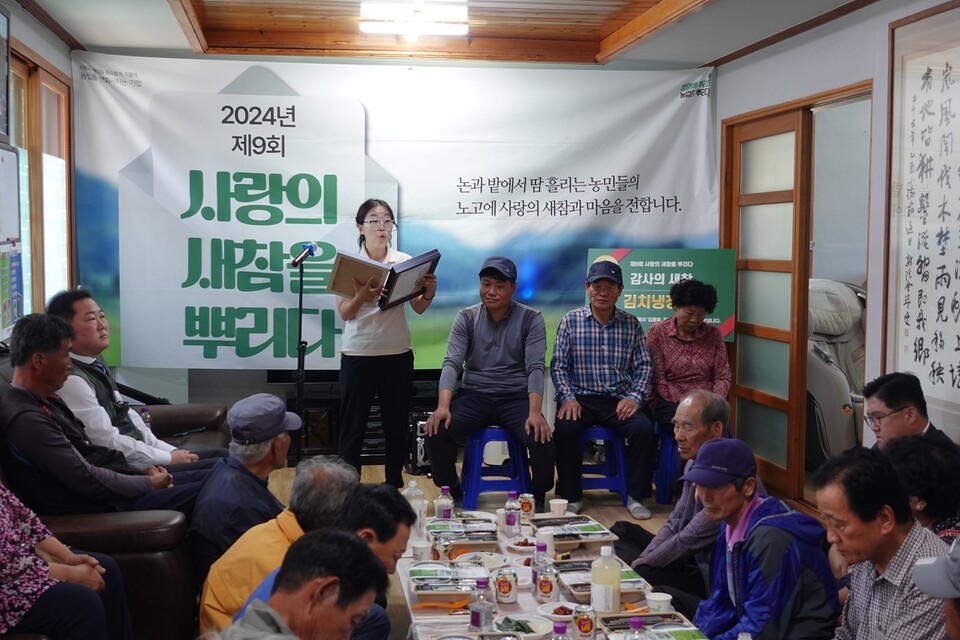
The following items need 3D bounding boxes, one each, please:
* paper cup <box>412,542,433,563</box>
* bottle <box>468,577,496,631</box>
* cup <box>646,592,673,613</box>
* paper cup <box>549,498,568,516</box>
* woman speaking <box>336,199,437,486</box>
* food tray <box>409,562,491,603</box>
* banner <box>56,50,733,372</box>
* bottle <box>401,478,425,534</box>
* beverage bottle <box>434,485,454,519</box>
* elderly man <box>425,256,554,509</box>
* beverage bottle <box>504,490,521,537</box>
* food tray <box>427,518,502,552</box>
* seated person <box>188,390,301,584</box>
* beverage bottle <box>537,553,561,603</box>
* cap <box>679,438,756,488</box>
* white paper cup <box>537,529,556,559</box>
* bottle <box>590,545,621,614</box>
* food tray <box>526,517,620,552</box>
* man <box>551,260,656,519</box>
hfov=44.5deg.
[{"bbox_3d":[-0.188,0.768,3.810,0.068,0.072,0.068,0,4,0],"label":"paper cup"},{"bbox_3d":[0.007,0.771,3.149,0.064,0.157,0.064,0,4,0],"label":"bottle"},{"bbox_3d":[0.508,0.817,3.326,0.074,0.074,0.074,0,4,0],"label":"cup"},{"bbox_3d":[0.303,0.727,4.454,0.072,0.073,0.072,0,4,0],"label":"paper cup"},{"bbox_3d":[-0.523,0.140,6.423,0.540,1.620,0.460,0,4,-10],"label":"woman speaking"},{"bbox_3d":[-0.089,0.797,3.566,0.243,0.048,0.319,0,4,-6],"label":"food tray"},{"bbox_3d":[-0.462,-0.656,7.374,4.000,1.950,0.070,0,4,-9],"label":"banner"},{"bbox_3d":[-0.239,0.677,4.191,0.080,0.200,0.080,0,4,0],"label":"bottle"},{"bbox_3d":[-0.127,0.692,4.308,0.060,0.157,0.060,0,4,0],"label":"beverage bottle"},{"bbox_3d":[0.043,0.334,5.960,0.640,1.300,0.800,0,4,-1],"label":"elderly man"},{"bbox_3d":[0.122,0.707,4.297,0.058,0.160,0.058,0,4,-9],"label":"beverage bottle"},{"bbox_3d":[-0.059,0.759,4.135,0.246,0.048,0.319,0,4,-6],"label":"food tray"},{"bbox_3d":[-0.720,0.685,4.030,0.720,0.860,0.600,-3,5,-37],"label":"seated person"},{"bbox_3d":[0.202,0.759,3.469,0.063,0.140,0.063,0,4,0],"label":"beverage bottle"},{"bbox_3d":[0.720,0.419,3.557,0.265,0.140,0.185,-2,5,-32],"label":"cap"},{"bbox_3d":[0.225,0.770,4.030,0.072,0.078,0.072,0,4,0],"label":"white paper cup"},{"bbox_3d":[0.362,0.751,3.359,0.081,0.200,0.081,0,4,-9],"label":"bottle"},{"bbox_3d":[0.328,0.770,4.228,0.245,0.045,0.365,0,4,-9],"label":"food tray"},{"bbox_3d":[0.649,0.329,6.139,0.540,1.290,0.740,0,4,1],"label":"man"}]

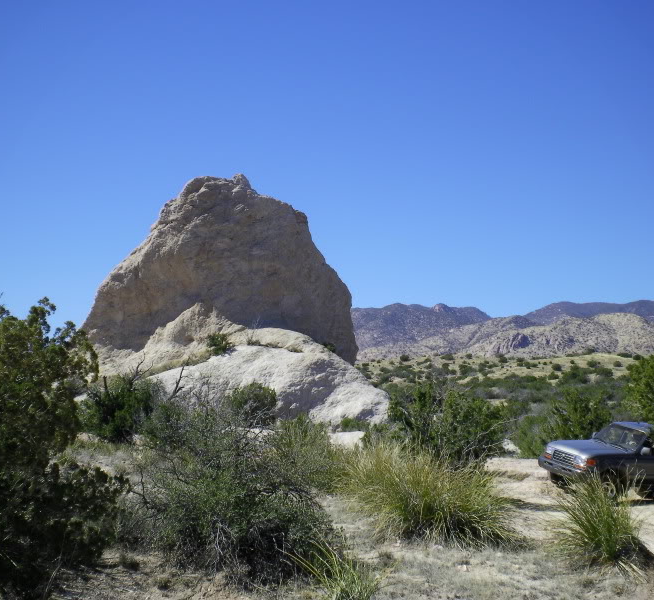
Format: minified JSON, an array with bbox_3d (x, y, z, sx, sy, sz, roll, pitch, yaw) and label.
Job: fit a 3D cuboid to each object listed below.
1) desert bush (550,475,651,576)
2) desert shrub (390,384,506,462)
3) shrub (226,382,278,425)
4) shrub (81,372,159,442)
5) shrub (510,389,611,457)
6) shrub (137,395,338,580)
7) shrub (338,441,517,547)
[{"bbox_3d":[3.122,2.532,10.800,1.052,1.053,0.968,0,-3,0],"label":"desert bush"},{"bbox_3d":[2.867,2.966,23.000,2.791,1.863,2.567,0,-3,0],"label":"desert shrub"},{"bbox_3d":[-2.514,3.519,32.000,1.683,1.425,1.549,0,-3,0],"label":"shrub"},{"bbox_3d":[-5.440,2.817,25.000,2.012,1.771,1.851,0,-3,0],"label":"shrub"},{"bbox_3d":[7.377,3.849,30.000,3.141,2.011,2.890,0,-3,0],"label":"shrub"},{"bbox_3d":[-0.995,1.992,10.300,2.174,1.863,2.000,0,-3,0],"label":"shrub"},{"bbox_3d":[1.315,2.519,12.500,2.355,1.202,2.166,0,-3,0],"label":"shrub"}]

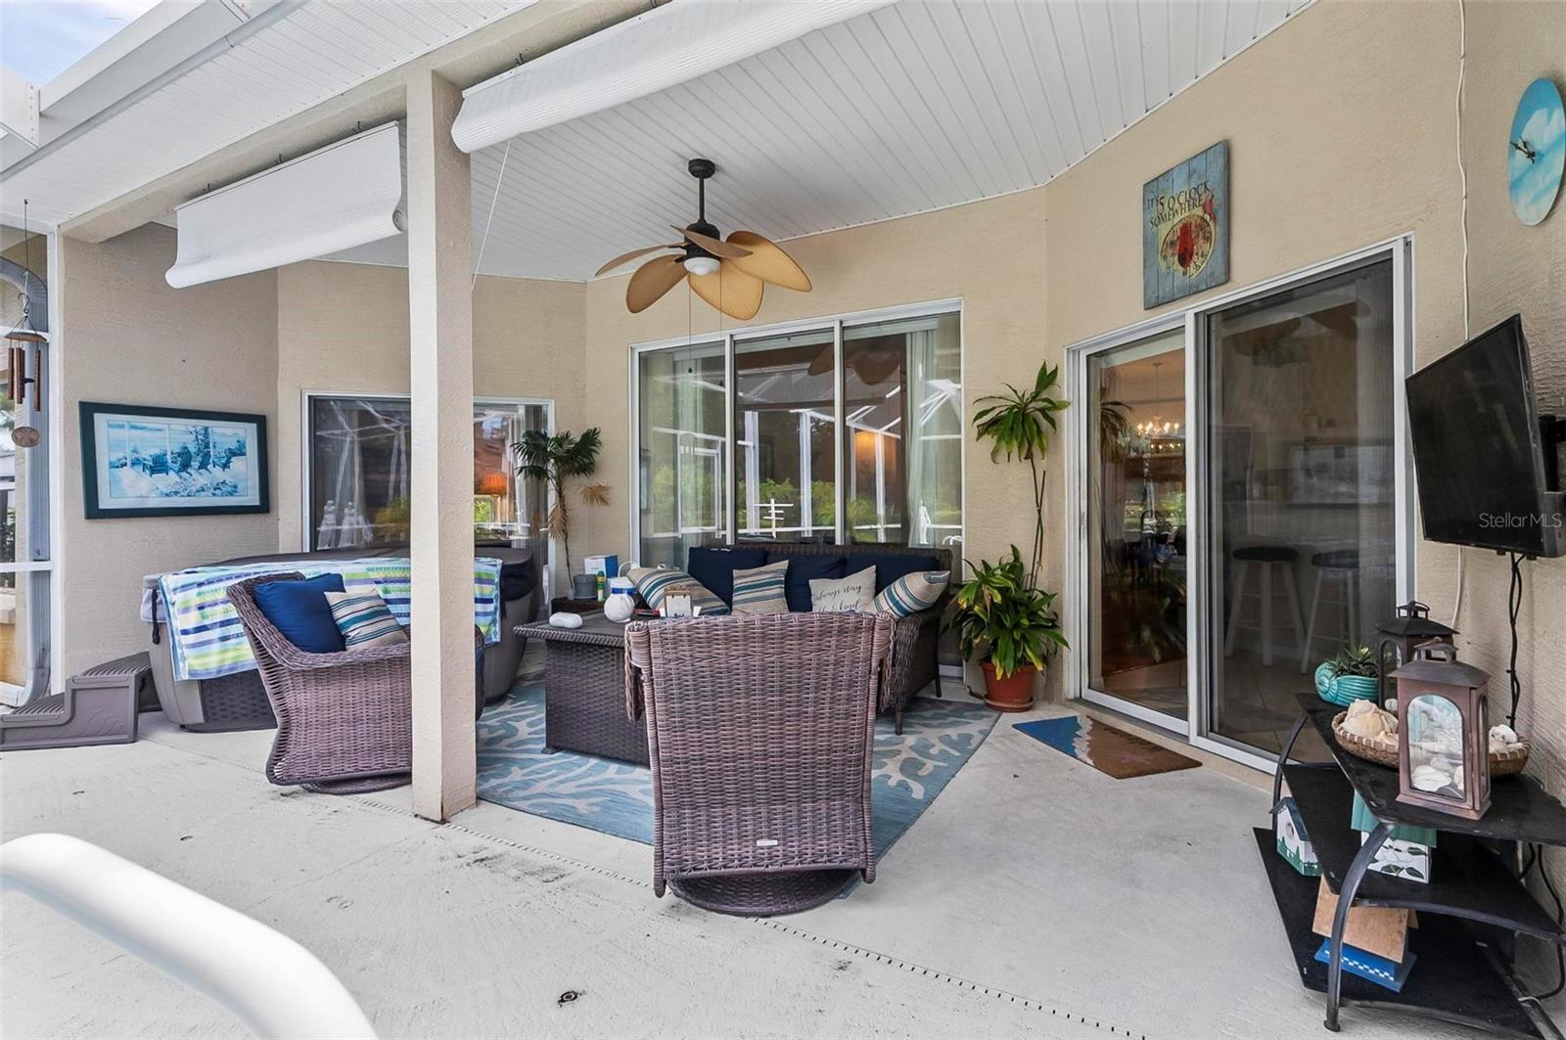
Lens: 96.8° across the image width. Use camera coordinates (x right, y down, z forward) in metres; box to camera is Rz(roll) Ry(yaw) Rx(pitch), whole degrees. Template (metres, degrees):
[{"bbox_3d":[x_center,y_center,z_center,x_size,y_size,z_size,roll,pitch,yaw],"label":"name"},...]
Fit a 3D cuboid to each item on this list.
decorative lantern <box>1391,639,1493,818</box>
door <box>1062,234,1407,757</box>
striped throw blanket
[{"bbox_3d":[1.438,0.435,1.512,0.145,0.357,0.145,-1,1,-38],"label":"decorative lantern"},{"bbox_3d":[1.940,0.030,3.200,0.120,2.030,1.740,0,0,-17],"label":"door"},{"bbox_3d":[-2.436,0.506,3.917,1.580,0.600,0.400,-1,1,-17],"label":"striped throw blanket"}]

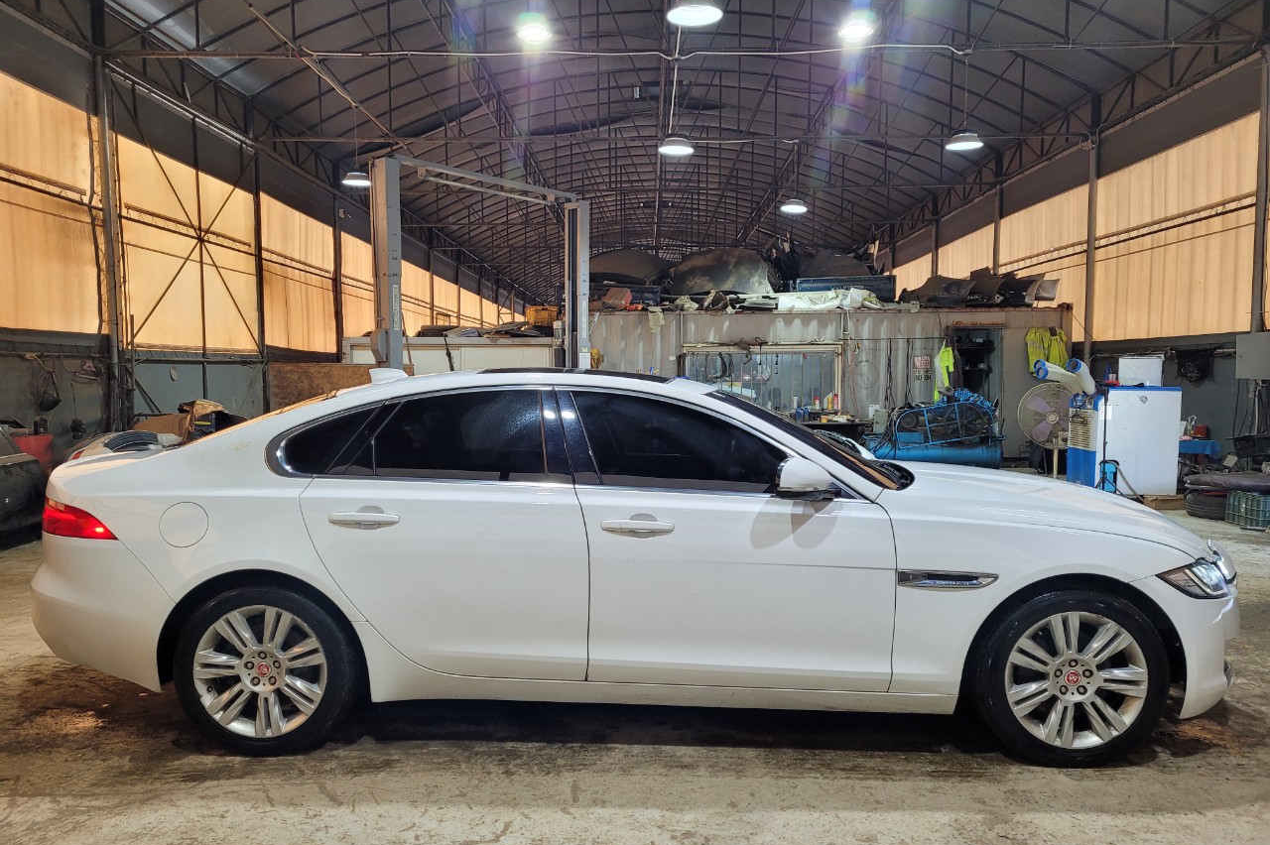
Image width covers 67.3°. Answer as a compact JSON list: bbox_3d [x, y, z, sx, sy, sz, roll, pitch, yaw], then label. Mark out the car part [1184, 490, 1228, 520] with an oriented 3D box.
[{"bbox_3d":[5.862,0.811,9.475,0.660,0.220,0.660,2,3,32],"label":"car part"}]

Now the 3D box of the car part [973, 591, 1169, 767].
[{"bbox_3d":[1.579,0.904,3.514,0.675,0.675,0.245,0,3,2],"label":"car part"}]

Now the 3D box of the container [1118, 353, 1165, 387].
[{"bbox_3d":[5.564,-0.568,10.500,0.430,0.355,0.360,1,3,28],"label":"container"}]

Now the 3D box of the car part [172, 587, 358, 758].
[{"bbox_3d":[-1.379,0.907,3.638,0.675,0.675,0.245,0,3,2],"label":"car part"}]

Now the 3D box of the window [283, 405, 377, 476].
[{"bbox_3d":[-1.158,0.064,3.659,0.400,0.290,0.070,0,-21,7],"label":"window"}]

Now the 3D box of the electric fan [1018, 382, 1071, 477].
[{"bbox_3d":[5.131,0.140,11.735,0.840,1.270,0.500,2,4,30],"label":"electric fan"}]

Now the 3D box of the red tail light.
[{"bbox_3d":[-2.114,0.360,3.686,0.360,0.145,0.260,0,3,2],"label":"red tail light"}]

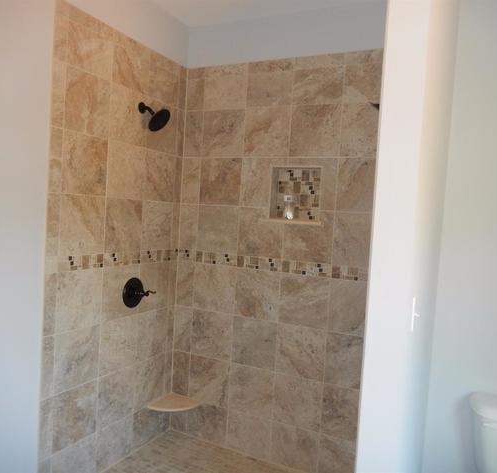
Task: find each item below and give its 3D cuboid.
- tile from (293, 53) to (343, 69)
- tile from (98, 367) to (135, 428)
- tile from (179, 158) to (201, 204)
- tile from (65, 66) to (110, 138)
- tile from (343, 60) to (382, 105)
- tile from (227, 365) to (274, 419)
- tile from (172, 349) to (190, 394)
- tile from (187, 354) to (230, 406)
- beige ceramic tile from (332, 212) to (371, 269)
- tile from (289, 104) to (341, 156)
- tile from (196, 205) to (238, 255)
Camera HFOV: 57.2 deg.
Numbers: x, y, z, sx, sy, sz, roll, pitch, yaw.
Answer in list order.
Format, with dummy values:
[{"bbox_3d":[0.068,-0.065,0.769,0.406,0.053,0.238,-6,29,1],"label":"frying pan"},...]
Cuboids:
[{"bbox_3d":[0.413,-1.009,2.636,0.302,0.062,0.010,5,3,26],"label":"tile"},{"bbox_3d":[-0.766,0.930,2.644,0.010,0.302,0.302,5,3,26],"label":"tile"},{"bbox_3d":[-0.378,-0.368,3.042,0.145,0.302,0.010,5,3,26],"label":"tile"},{"bbox_3d":[-0.809,-0.669,2.309,0.010,0.302,0.302,5,3,26],"label":"tile"},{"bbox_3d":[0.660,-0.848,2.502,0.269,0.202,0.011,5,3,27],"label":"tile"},{"bbox_3d":[0.021,0.962,2.852,0.306,0.295,0.011,5,3,27],"label":"tile"},{"bbox_3d":[-0.456,0.931,3.102,0.138,0.299,0.013,5,3,26],"label":"tile"},{"bbox_3d":[-0.251,0.946,2.992,0.302,0.302,0.010,5,3,27],"label":"tile"},{"bbox_3d":[0.626,0.020,2.544,0.302,0.302,0.010,5,3,26],"label":"beige ceramic tile"},{"bbox_3d":[0.389,-0.613,2.654,0.302,0.302,0.010,5,3,26],"label":"tile"},{"bbox_3d":[-0.194,-0.046,2.946,0.302,0.302,0.010,5,3,26],"label":"tile"}]

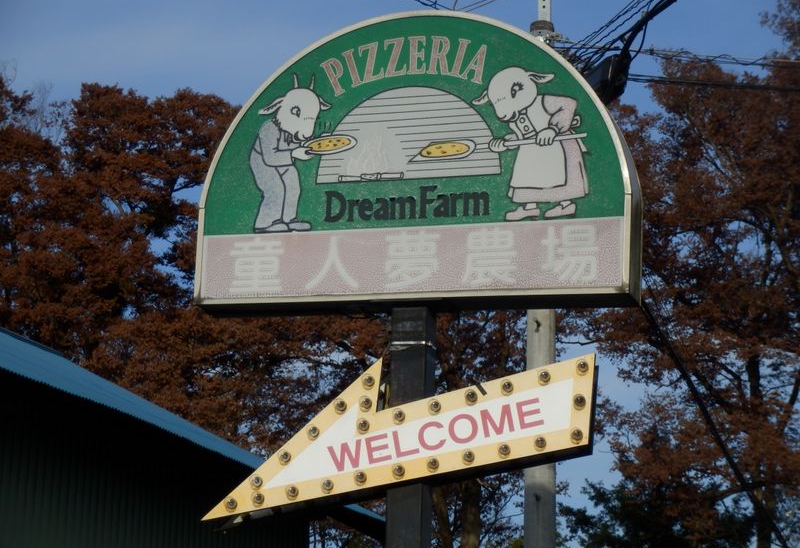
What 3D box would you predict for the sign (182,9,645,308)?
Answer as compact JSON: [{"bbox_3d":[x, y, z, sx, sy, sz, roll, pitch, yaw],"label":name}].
[{"bbox_3d":[0.100,-0.592,14.910,2.300,1.548,0.264,-2,-14,15],"label":"sign"}]

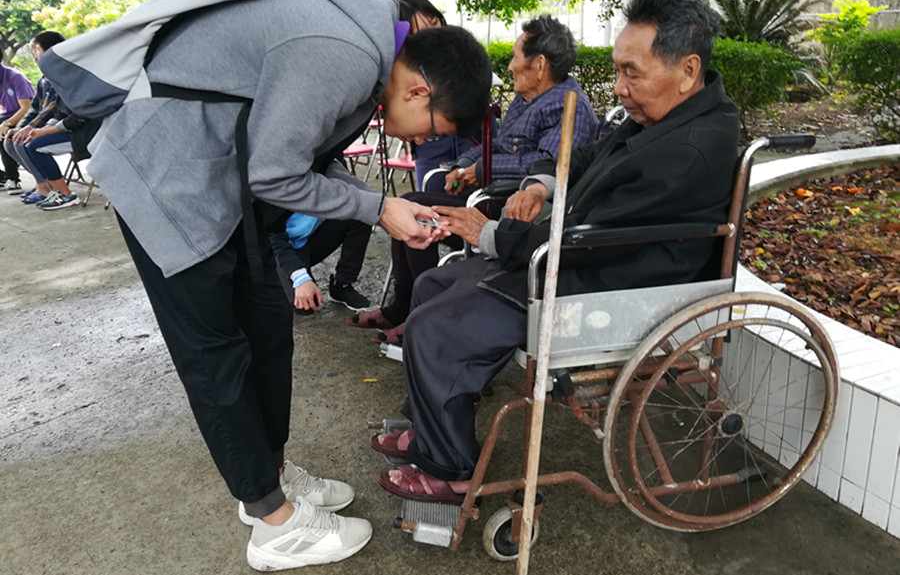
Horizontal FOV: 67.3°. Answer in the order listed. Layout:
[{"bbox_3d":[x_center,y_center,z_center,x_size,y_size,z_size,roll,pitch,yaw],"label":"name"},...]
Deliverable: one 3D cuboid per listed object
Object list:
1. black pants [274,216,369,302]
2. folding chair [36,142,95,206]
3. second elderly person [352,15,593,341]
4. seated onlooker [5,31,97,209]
[{"bbox_3d":[-0.600,-0.190,3.100,0.580,0.520,0.400,7,22,28],"label":"black pants"},{"bbox_3d":[-2.570,-1.000,4.700,0.480,0.800,0.450,-18,24,-36],"label":"folding chair"},{"bbox_3d":[0.083,-0.387,2.555,1.000,1.180,0.540,-7,19,-10],"label":"second elderly person"},{"bbox_3d":[-2.720,-1.190,4.630,0.850,1.300,0.520,-18,24,-36],"label":"seated onlooker"}]

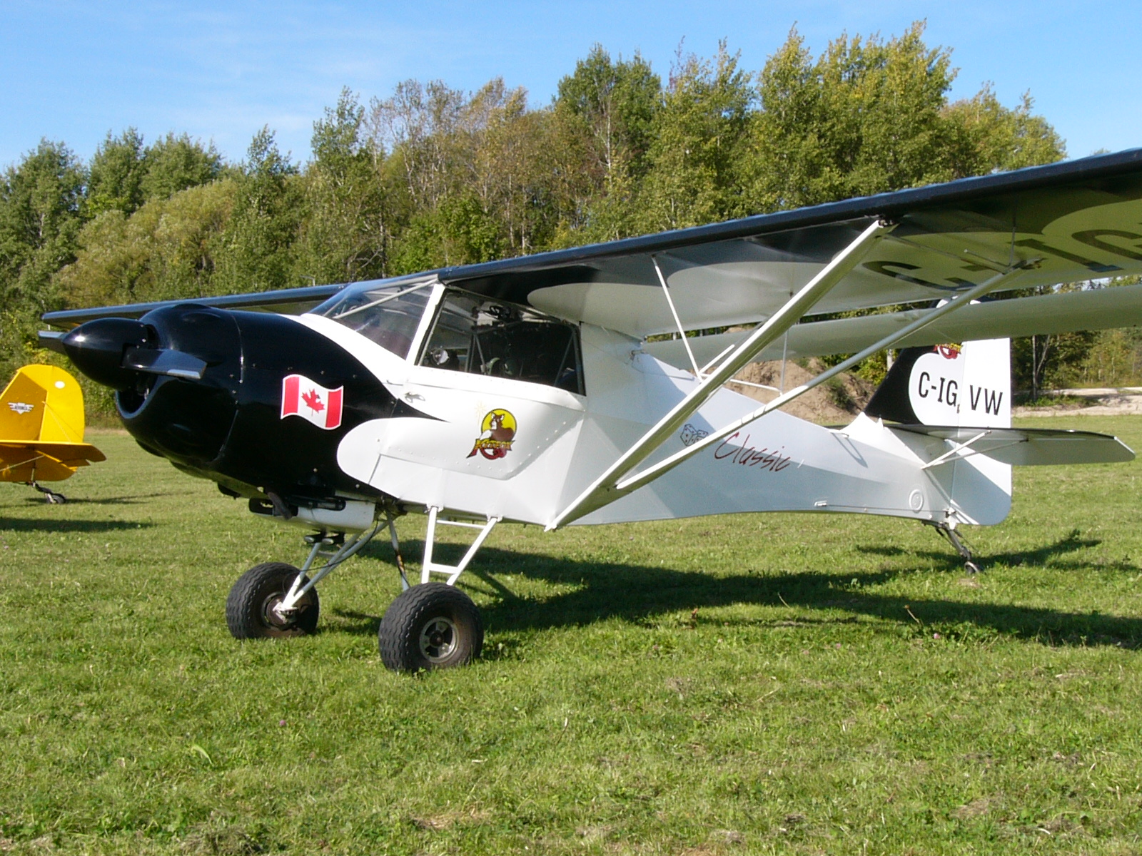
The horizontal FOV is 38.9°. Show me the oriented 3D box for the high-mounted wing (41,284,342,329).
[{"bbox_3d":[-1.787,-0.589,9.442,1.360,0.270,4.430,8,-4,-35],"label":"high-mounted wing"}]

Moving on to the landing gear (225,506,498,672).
[{"bbox_3d":[-0.817,0.652,6.912,0.730,0.710,1.540,-2,2,-35],"label":"landing gear"}]

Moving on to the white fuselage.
[{"bbox_3d":[0.665,-0.084,7.959,4.630,1.160,1.040,4,-2,-35],"label":"white fuselage"}]

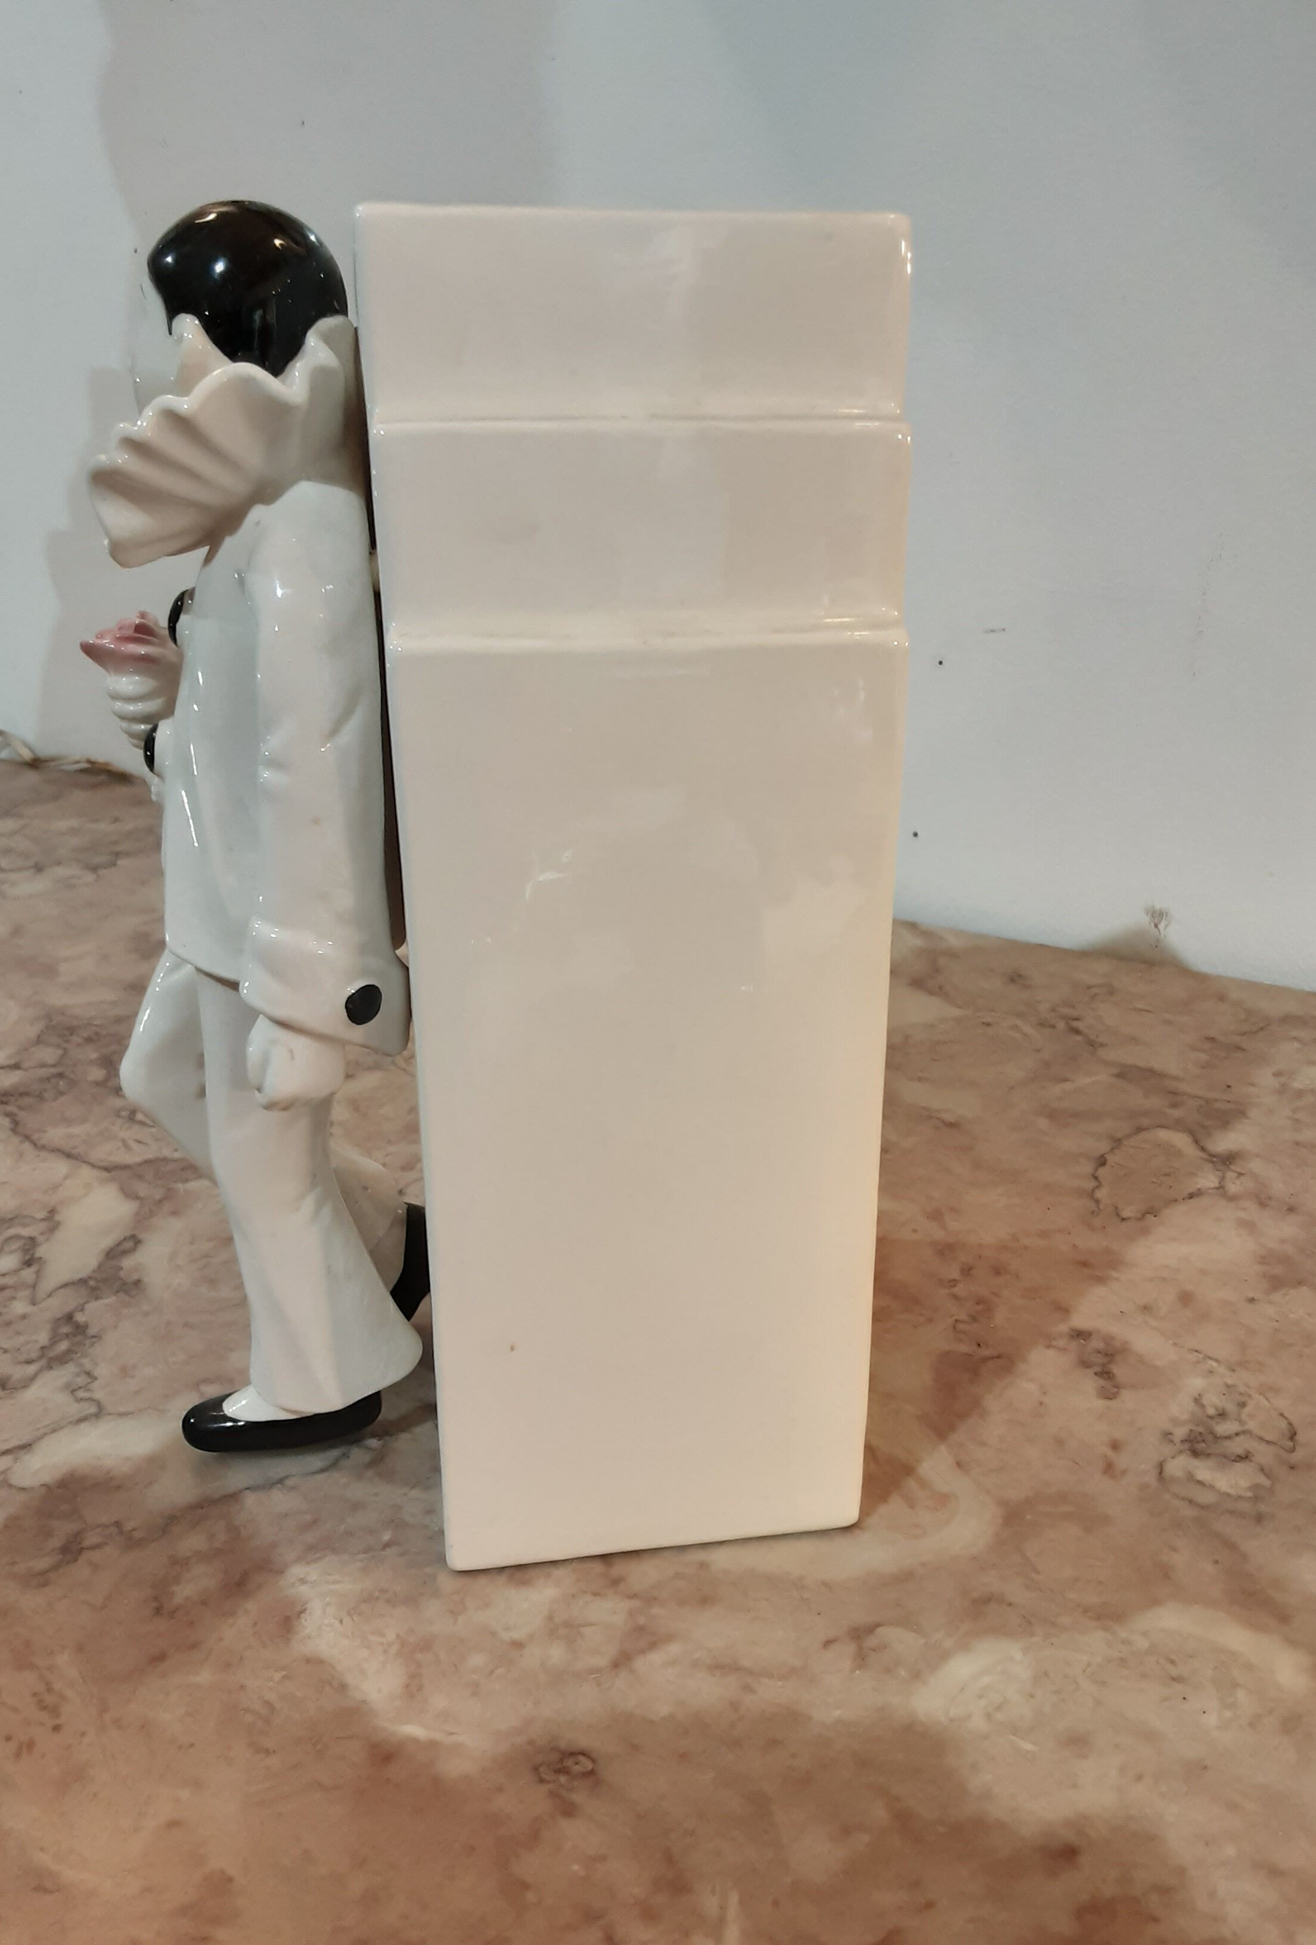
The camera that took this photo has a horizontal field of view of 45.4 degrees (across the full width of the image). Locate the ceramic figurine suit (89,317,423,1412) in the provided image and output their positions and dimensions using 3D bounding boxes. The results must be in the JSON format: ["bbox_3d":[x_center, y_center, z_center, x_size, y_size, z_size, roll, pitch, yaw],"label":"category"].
[{"bbox_3d":[-0.098,-0.016,0.380,0.072,0.266,0.090,-3,21,-8],"label":"ceramic figurine suit"}]

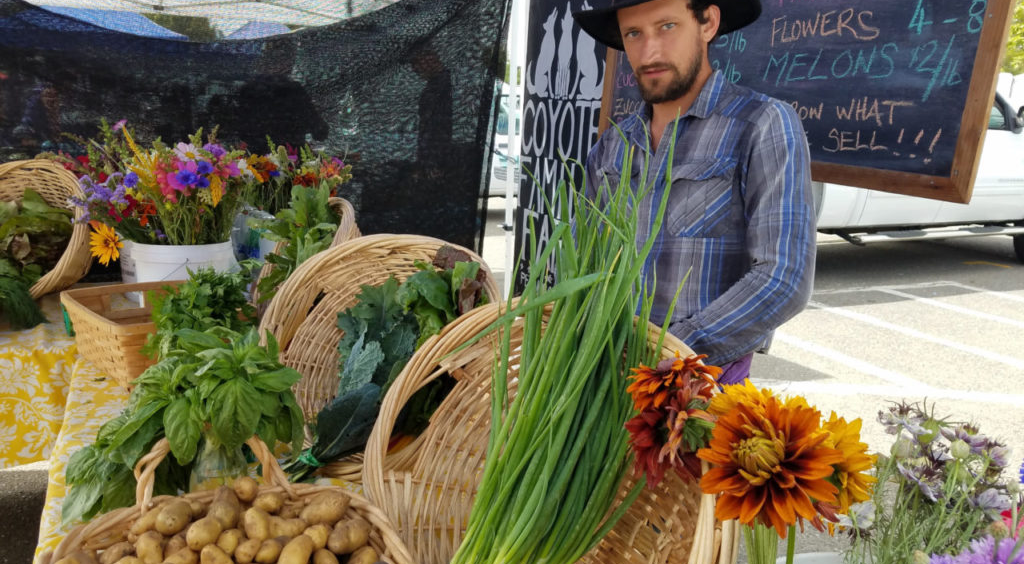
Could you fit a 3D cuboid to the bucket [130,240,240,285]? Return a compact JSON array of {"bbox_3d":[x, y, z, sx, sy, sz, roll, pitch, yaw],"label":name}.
[{"bbox_3d":[-0.972,-0.007,2.280,0.275,0.260,0.275,-3,13,-23],"label":"bucket"}]

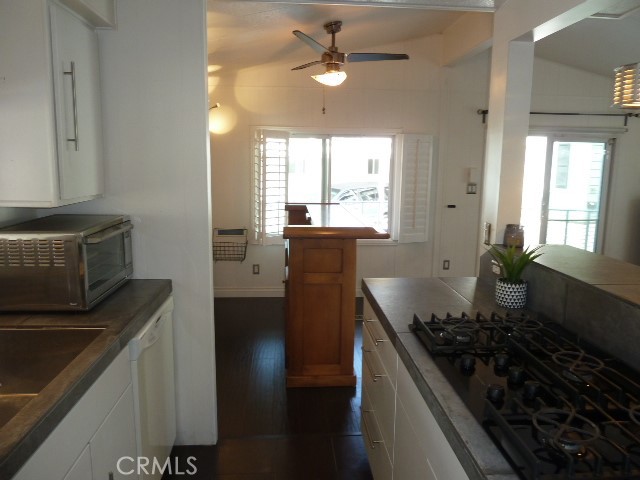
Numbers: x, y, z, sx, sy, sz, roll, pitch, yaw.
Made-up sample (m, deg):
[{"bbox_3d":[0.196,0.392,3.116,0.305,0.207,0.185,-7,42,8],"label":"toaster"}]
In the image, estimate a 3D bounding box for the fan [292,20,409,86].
[{"bbox_3d":[0.251,-1.562,3.900,1.040,0.523,1.200,0,10,-4],"label":"fan"}]

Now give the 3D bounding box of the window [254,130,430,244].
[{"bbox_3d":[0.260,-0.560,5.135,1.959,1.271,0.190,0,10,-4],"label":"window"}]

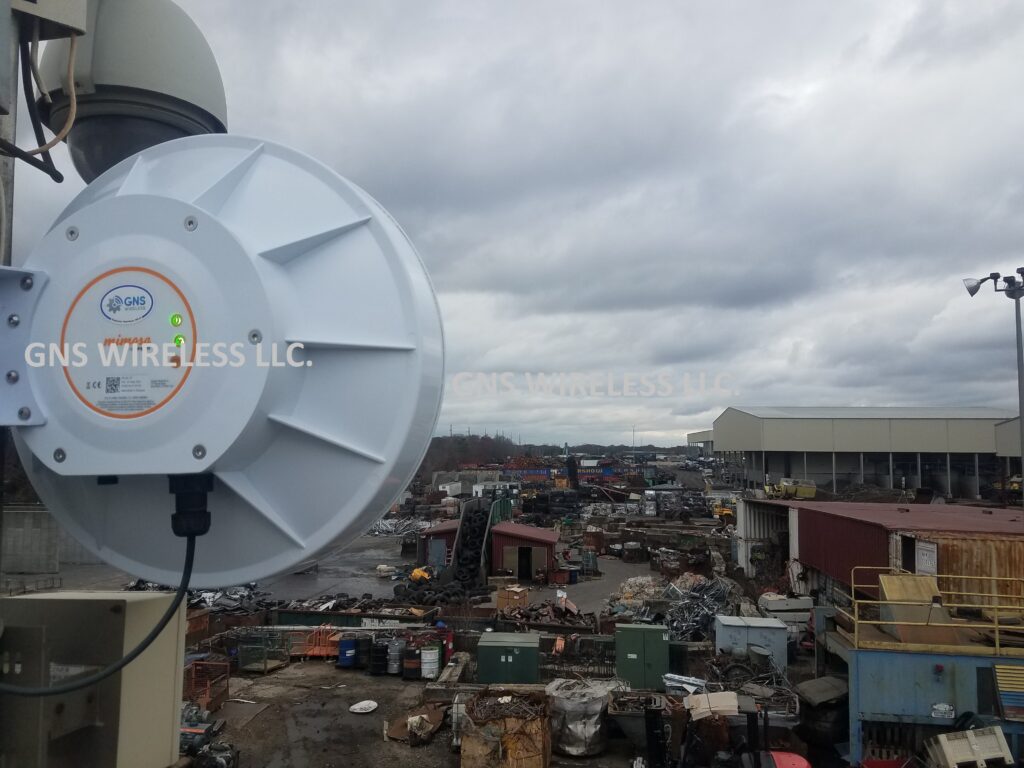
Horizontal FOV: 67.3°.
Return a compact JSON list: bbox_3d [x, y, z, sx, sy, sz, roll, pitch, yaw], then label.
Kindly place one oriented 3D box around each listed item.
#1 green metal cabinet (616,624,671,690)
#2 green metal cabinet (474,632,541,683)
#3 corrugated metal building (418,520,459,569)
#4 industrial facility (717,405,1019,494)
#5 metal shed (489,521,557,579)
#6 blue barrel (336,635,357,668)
[{"bbox_3d":[4.081,8.589,24.112,1.610,1.900,0.580,0,-6,6],"label":"green metal cabinet"},{"bbox_3d":[-0.023,9.156,25.754,1.920,1.420,1.500,0,-5,6],"label":"green metal cabinet"},{"bbox_3d":[-4.280,10.529,49.863,2.800,3.050,4.200,0,-5,7],"label":"corrugated metal building"},{"bbox_3d":[69.471,12.847,153.379,49.000,16.800,47.000,0,-5,5],"label":"industrial facility"},{"bbox_3d":[0.949,10.295,47.776,3.750,3.200,4.400,0,-5,7],"label":"metal shed"},{"bbox_3d":[-5.740,9.481,27.179,0.590,0.930,0.590,0,-5,0],"label":"blue barrel"}]

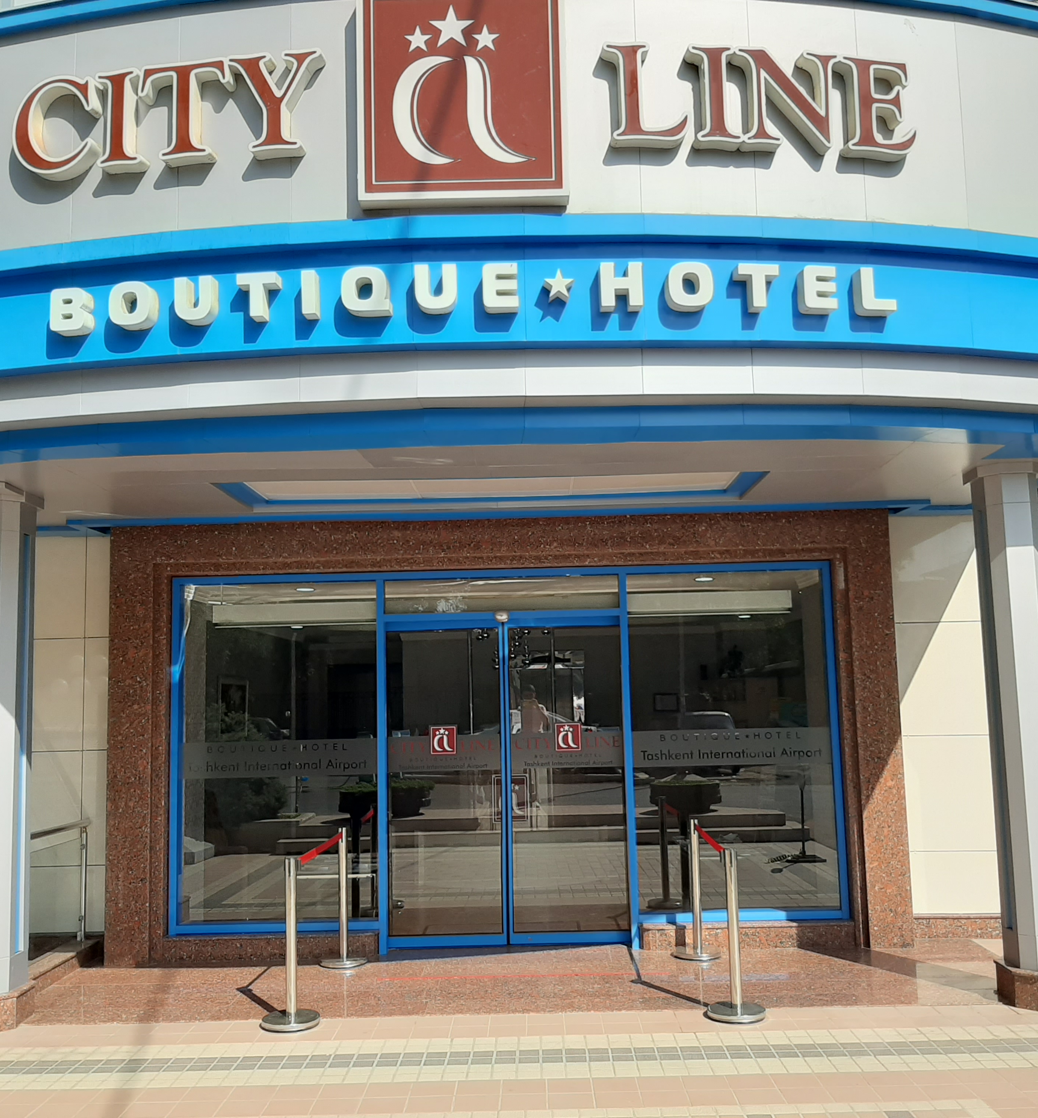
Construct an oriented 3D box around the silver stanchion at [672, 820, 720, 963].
[{"bbox_3d":[1.208,2.272,7.745,0.330,0.910,0.330,-2,-6,1],"label":"silver stanchion"}]

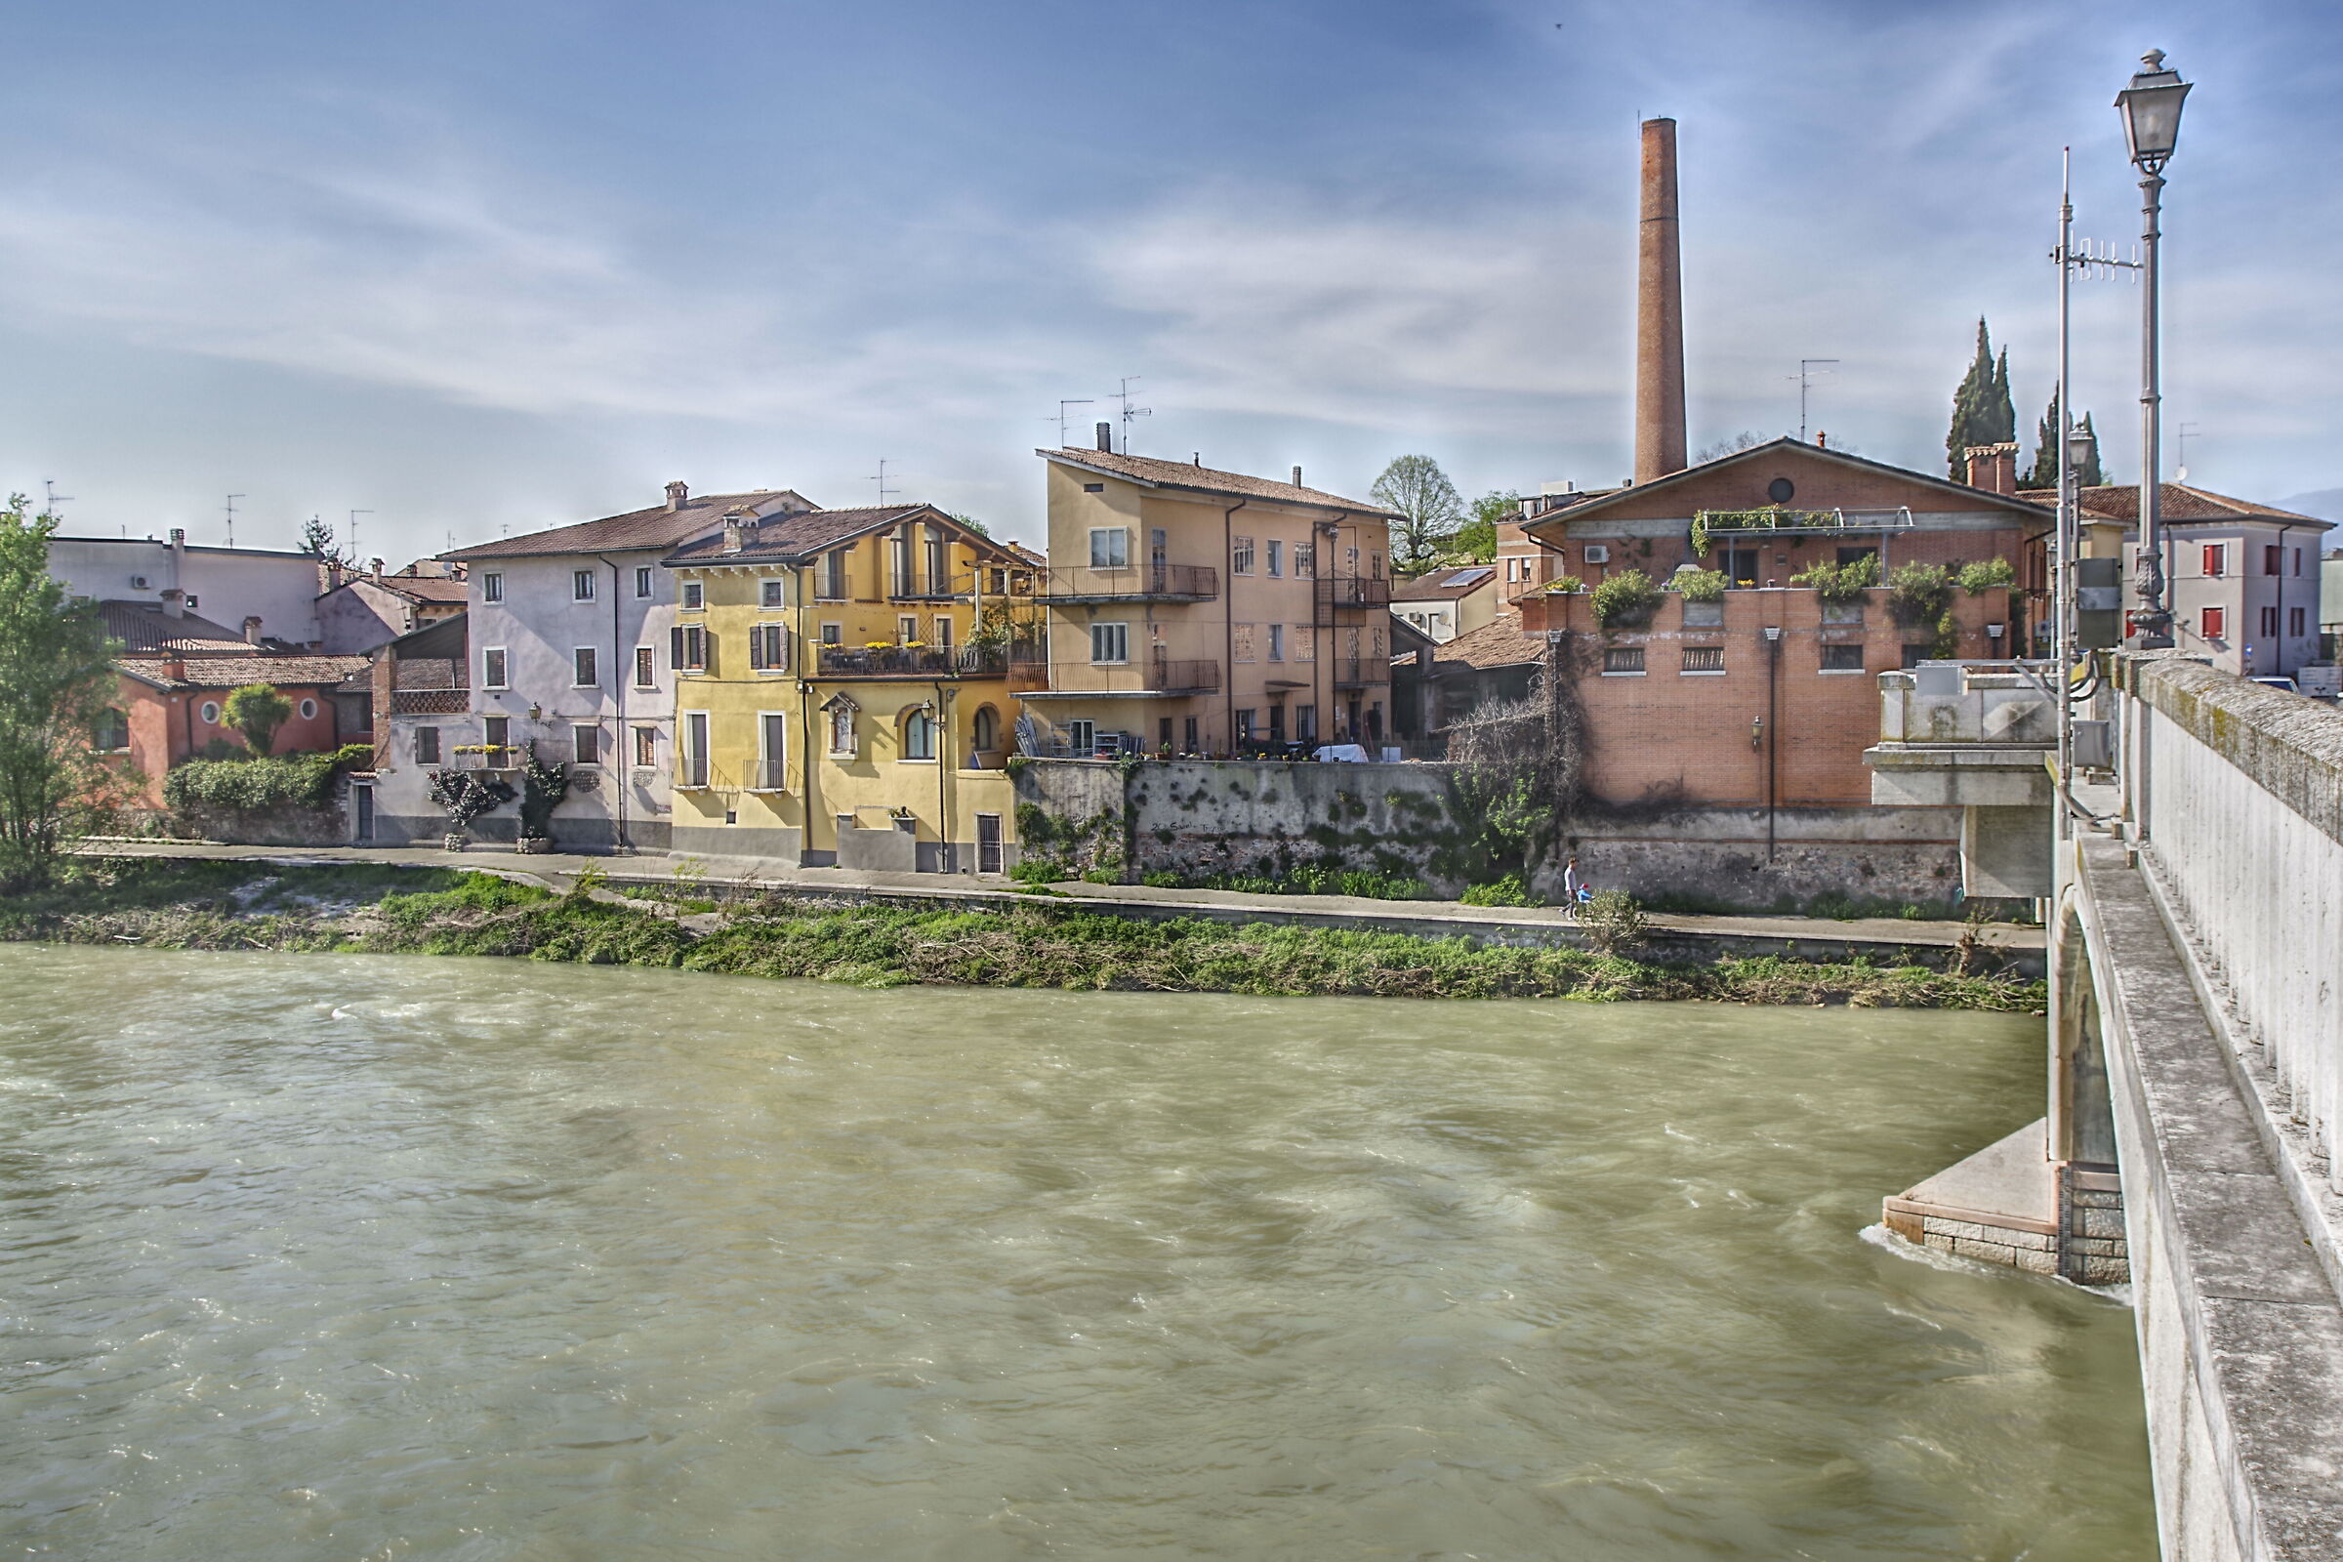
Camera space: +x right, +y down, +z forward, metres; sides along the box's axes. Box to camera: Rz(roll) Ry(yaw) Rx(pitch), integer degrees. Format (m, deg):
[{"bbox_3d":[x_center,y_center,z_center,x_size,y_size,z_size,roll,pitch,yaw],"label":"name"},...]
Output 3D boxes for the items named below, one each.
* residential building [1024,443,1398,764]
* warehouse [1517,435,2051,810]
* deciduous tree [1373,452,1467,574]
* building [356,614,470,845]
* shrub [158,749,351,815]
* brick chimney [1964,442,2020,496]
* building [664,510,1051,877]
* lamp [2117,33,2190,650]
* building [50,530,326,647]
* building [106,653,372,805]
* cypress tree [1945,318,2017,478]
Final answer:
[{"bbox_3d":[2.161,-6.515,81.071,6.500,11.300,19.500,1,3,31],"label":"residential building"},{"bbox_3d":[18.970,-5.020,67.336,15.200,10.750,15.000,0,3,14],"label":"warehouse"},{"bbox_3d":[12.741,-10.182,111.624,5.200,13.500,5.200,0,3,0],"label":"deciduous tree"},{"bbox_3d":[-30.414,-2.231,89.997,5.500,9.400,5.600,1,3,20],"label":"building"},{"bbox_3d":[-37.785,0.049,88.913,8.600,2.650,1.900,0,3,14],"label":"shrub"},{"bbox_3d":[25.537,-9.577,66.598,1.600,2.050,1.100,0,3,14],"label":"brick chimney"},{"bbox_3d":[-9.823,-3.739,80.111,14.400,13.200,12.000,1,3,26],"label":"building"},{"bbox_3d":[5.867,-2.583,12.884,0.400,3.580,0.400,0,3,15],"label":"lamp"},{"bbox_3d":[-56.843,-7.043,117.975,8.500,11.400,18.500,1,3,24],"label":"building"},{"bbox_3d":[-43.015,-2.360,96.295,7.600,6.350,9.800,2,4,32],"label":"building"},{"bbox_3d":[37.627,-12.300,99.504,3.400,18.700,3.400,0,3,0],"label":"cypress tree"}]

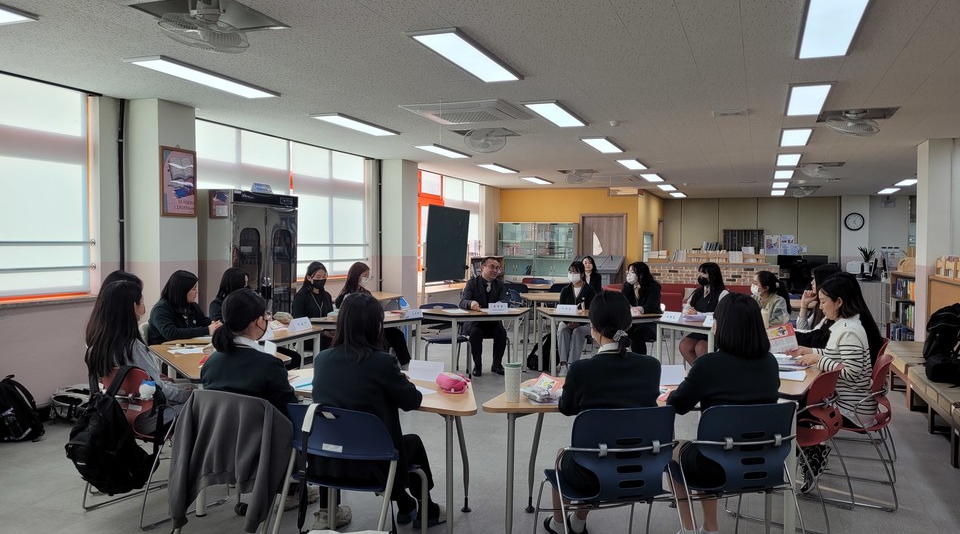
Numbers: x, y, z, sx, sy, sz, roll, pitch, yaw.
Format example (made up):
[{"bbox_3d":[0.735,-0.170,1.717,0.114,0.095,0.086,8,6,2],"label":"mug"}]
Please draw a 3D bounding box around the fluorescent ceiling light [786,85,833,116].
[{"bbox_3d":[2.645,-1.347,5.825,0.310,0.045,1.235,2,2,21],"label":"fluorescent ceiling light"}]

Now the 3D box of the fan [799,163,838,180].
[{"bbox_3d":[5.128,-1.454,10.927,0.450,0.210,0.450,1,2,21],"label":"fan"}]

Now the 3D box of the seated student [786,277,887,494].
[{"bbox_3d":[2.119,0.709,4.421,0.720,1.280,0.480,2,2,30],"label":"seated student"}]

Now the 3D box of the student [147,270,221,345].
[{"bbox_3d":[-2.160,0.636,5.341,0.700,1.240,0.500,1,2,18],"label":"student"}]

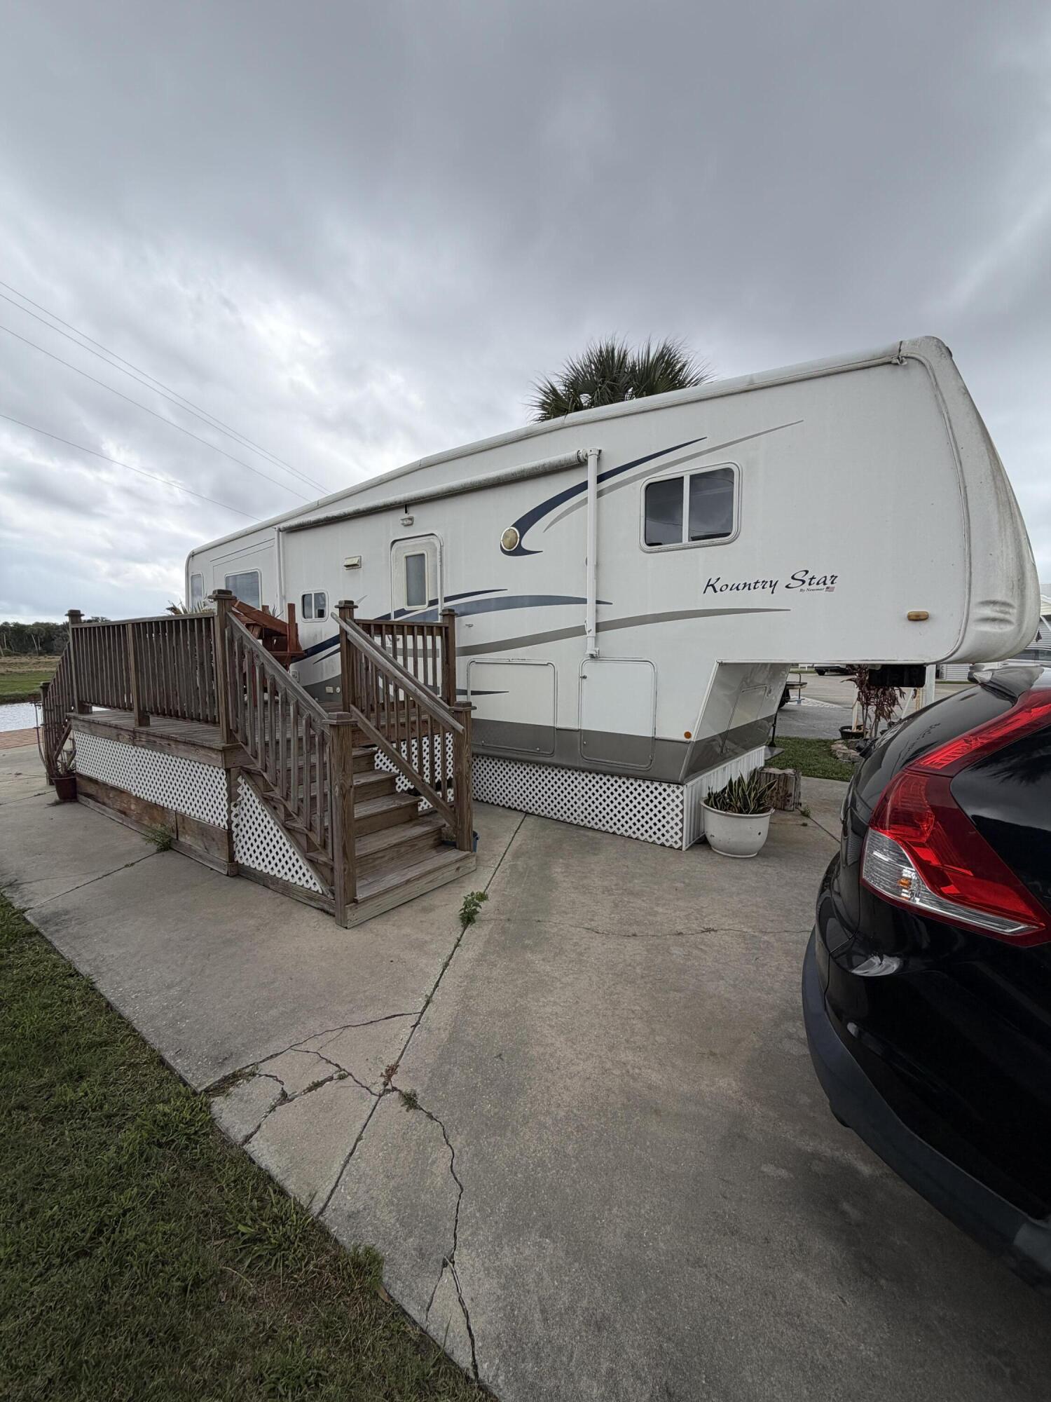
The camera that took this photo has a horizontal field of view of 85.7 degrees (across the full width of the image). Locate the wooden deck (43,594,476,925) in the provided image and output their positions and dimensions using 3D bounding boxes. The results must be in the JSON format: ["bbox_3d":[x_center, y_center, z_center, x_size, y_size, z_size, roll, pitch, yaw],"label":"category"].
[{"bbox_3d":[-2.728,0.085,6.038,6.159,2.063,2.482,4,7,37],"label":"wooden deck"}]

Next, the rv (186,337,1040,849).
[{"bbox_3d":[-0.749,-0.877,7.602,11.421,3.685,2.606,4,7,37],"label":"rv"}]

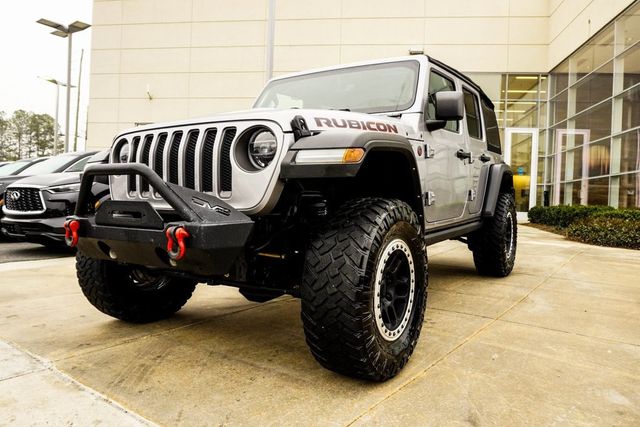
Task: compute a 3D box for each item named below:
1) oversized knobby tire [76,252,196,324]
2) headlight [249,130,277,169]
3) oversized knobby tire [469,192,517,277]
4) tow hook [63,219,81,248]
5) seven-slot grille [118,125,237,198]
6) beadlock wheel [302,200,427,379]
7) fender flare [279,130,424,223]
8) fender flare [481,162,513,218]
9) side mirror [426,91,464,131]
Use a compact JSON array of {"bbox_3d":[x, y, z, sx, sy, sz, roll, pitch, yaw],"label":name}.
[{"bbox_3d":[-1.234,0.323,3.167,0.315,0.866,0.881,1,3,33],"label":"oversized knobby tire"},{"bbox_3d":[-0.228,-0.282,2.006,0.180,0.180,0.100,1,3,33],"label":"headlight"},{"bbox_3d":[1.879,0.226,4.746,0.315,0.866,0.881,1,3,33],"label":"oversized knobby tire"},{"bbox_3d":[-1.244,0.100,2.211,0.106,0.146,0.070,1,3,33],"label":"tow hook"},{"bbox_3d":[-0.723,-0.242,2.300,0.840,0.340,0.100,1,3,33],"label":"seven-slot grille"},{"bbox_3d":[0.260,0.357,2.214,0.315,0.866,0.881,1,3,33],"label":"beadlock wheel"},{"bbox_3d":[0.218,-0.145,2.262,0.290,0.525,1.120,1,3,33],"label":"fender flare"},{"bbox_3d":[1.889,-0.257,4.752,0.165,0.530,1.080,1,3,33],"label":"fender flare"},{"bbox_3d":[0.828,-0.661,2.926,0.235,0.225,0.140,1,3,33],"label":"side mirror"}]

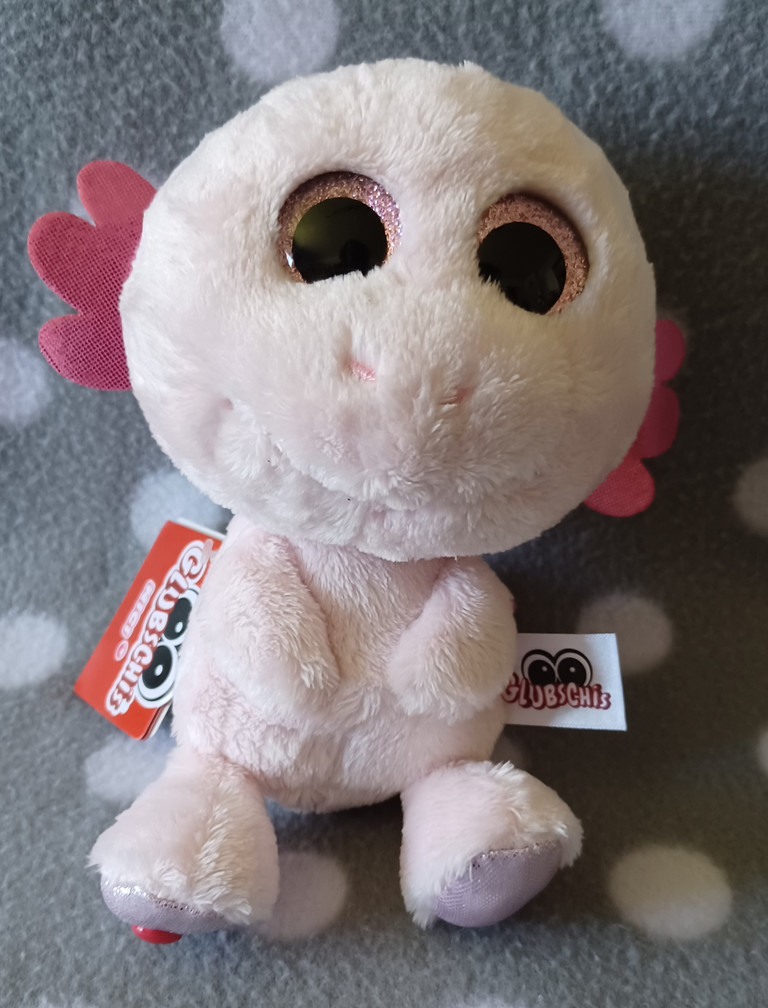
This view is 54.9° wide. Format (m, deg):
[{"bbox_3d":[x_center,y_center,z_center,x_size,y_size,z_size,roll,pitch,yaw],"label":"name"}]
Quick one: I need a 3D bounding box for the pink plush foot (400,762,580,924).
[{"bbox_3d":[0.022,0.071,0.157,0.036,0.029,0.027,-6,28,-11],"label":"pink plush foot"}]

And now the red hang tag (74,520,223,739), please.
[{"bbox_3d":[-0.054,0.027,0.174,0.032,0.003,0.046,14,73,40],"label":"red hang tag"}]

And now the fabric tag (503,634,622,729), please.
[{"bbox_3d":[0.039,0.041,0.171,0.029,0.025,0.002,-4,18,23],"label":"fabric tag"}]

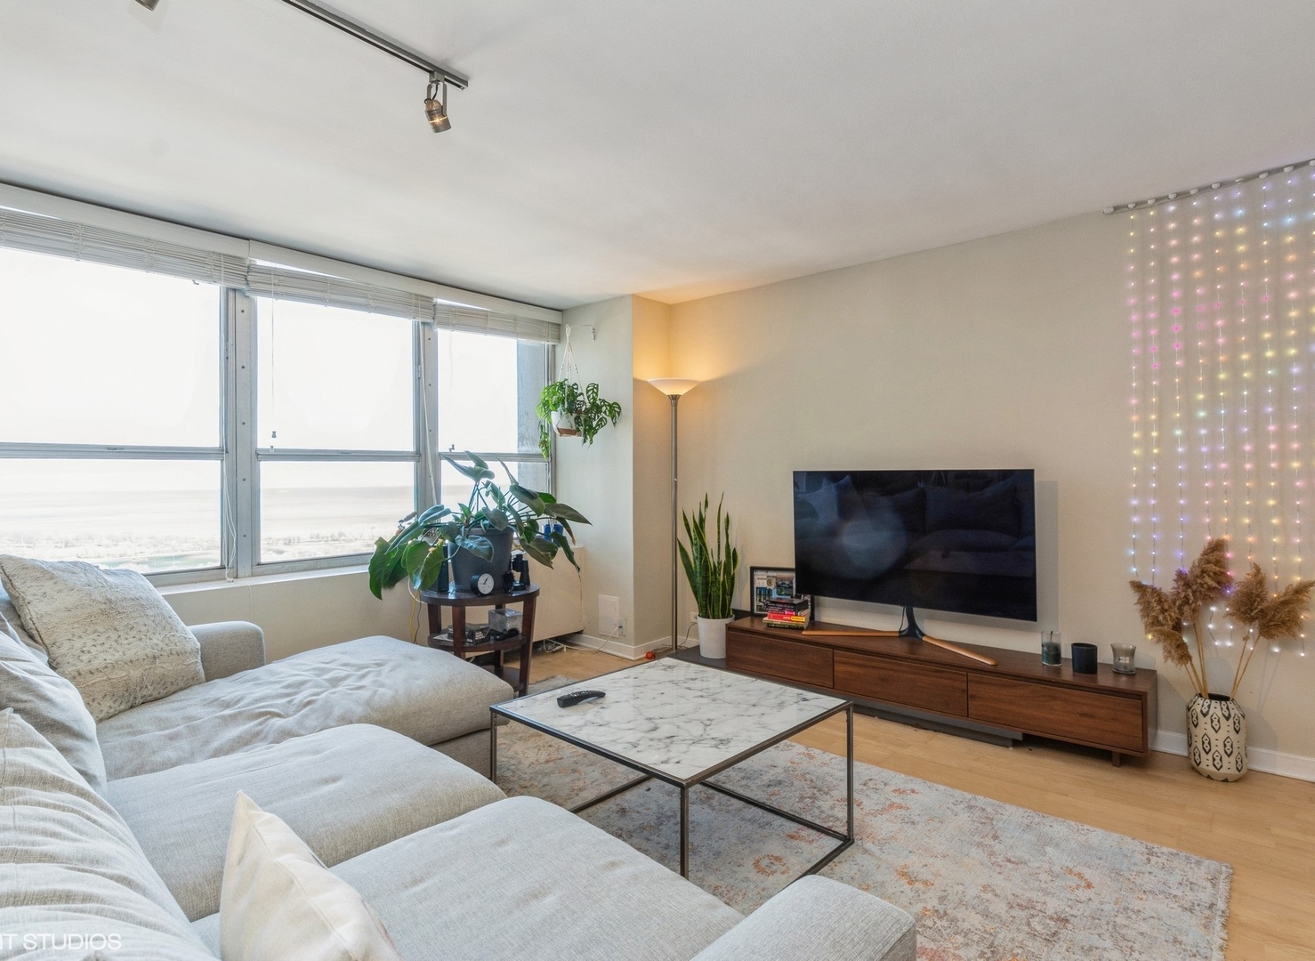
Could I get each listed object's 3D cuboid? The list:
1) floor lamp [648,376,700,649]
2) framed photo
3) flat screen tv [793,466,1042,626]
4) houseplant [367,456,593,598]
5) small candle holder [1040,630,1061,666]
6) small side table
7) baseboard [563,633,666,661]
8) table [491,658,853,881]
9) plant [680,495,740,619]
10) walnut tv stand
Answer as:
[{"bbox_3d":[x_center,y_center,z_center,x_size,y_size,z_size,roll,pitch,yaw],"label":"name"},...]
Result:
[{"bbox_3d":[0.116,0.270,4.000,0.353,1.880,0.353,0,0,0],"label":"floor lamp"},{"bbox_3d":[0.772,0.700,3.740,0.422,0.315,0.035,0,0,36],"label":"framed photo"},{"bbox_3d":[1.317,0.307,3.214,1.225,0.715,0.060,0,0,36],"label":"flat screen tv"},{"bbox_3d":[-0.912,0.229,3.049,1.059,0.743,0.800,0,0,0],"label":"houseplant"},{"bbox_3d":[1.810,0.770,2.765,0.079,0.150,0.079,0,1,39],"label":"small candle holder"},{"bbox_3d":[-0.967,0.913,3.290,0.630,0.610,0.610,-1,1,-39],"label":"small side table"},{"bbox_3d":[-0.322,1.166,4.360,0.710,0.095,0.318,0,1,39],"label":"baseboard"},{"bbox_3d":[0.055,0.980,2.000,0.845,0.474,0.845,0,1,44],"label":"table"},{"bbox_3d":[0.326,0.491,3.821,0.380,0.796,0.330,0,0,0],"label":"plant"},{"bbox_3d":[1.309,1.033,3.155,2.000,0.345,0.380,0,0,36],"label":"walnut tv stand"}]

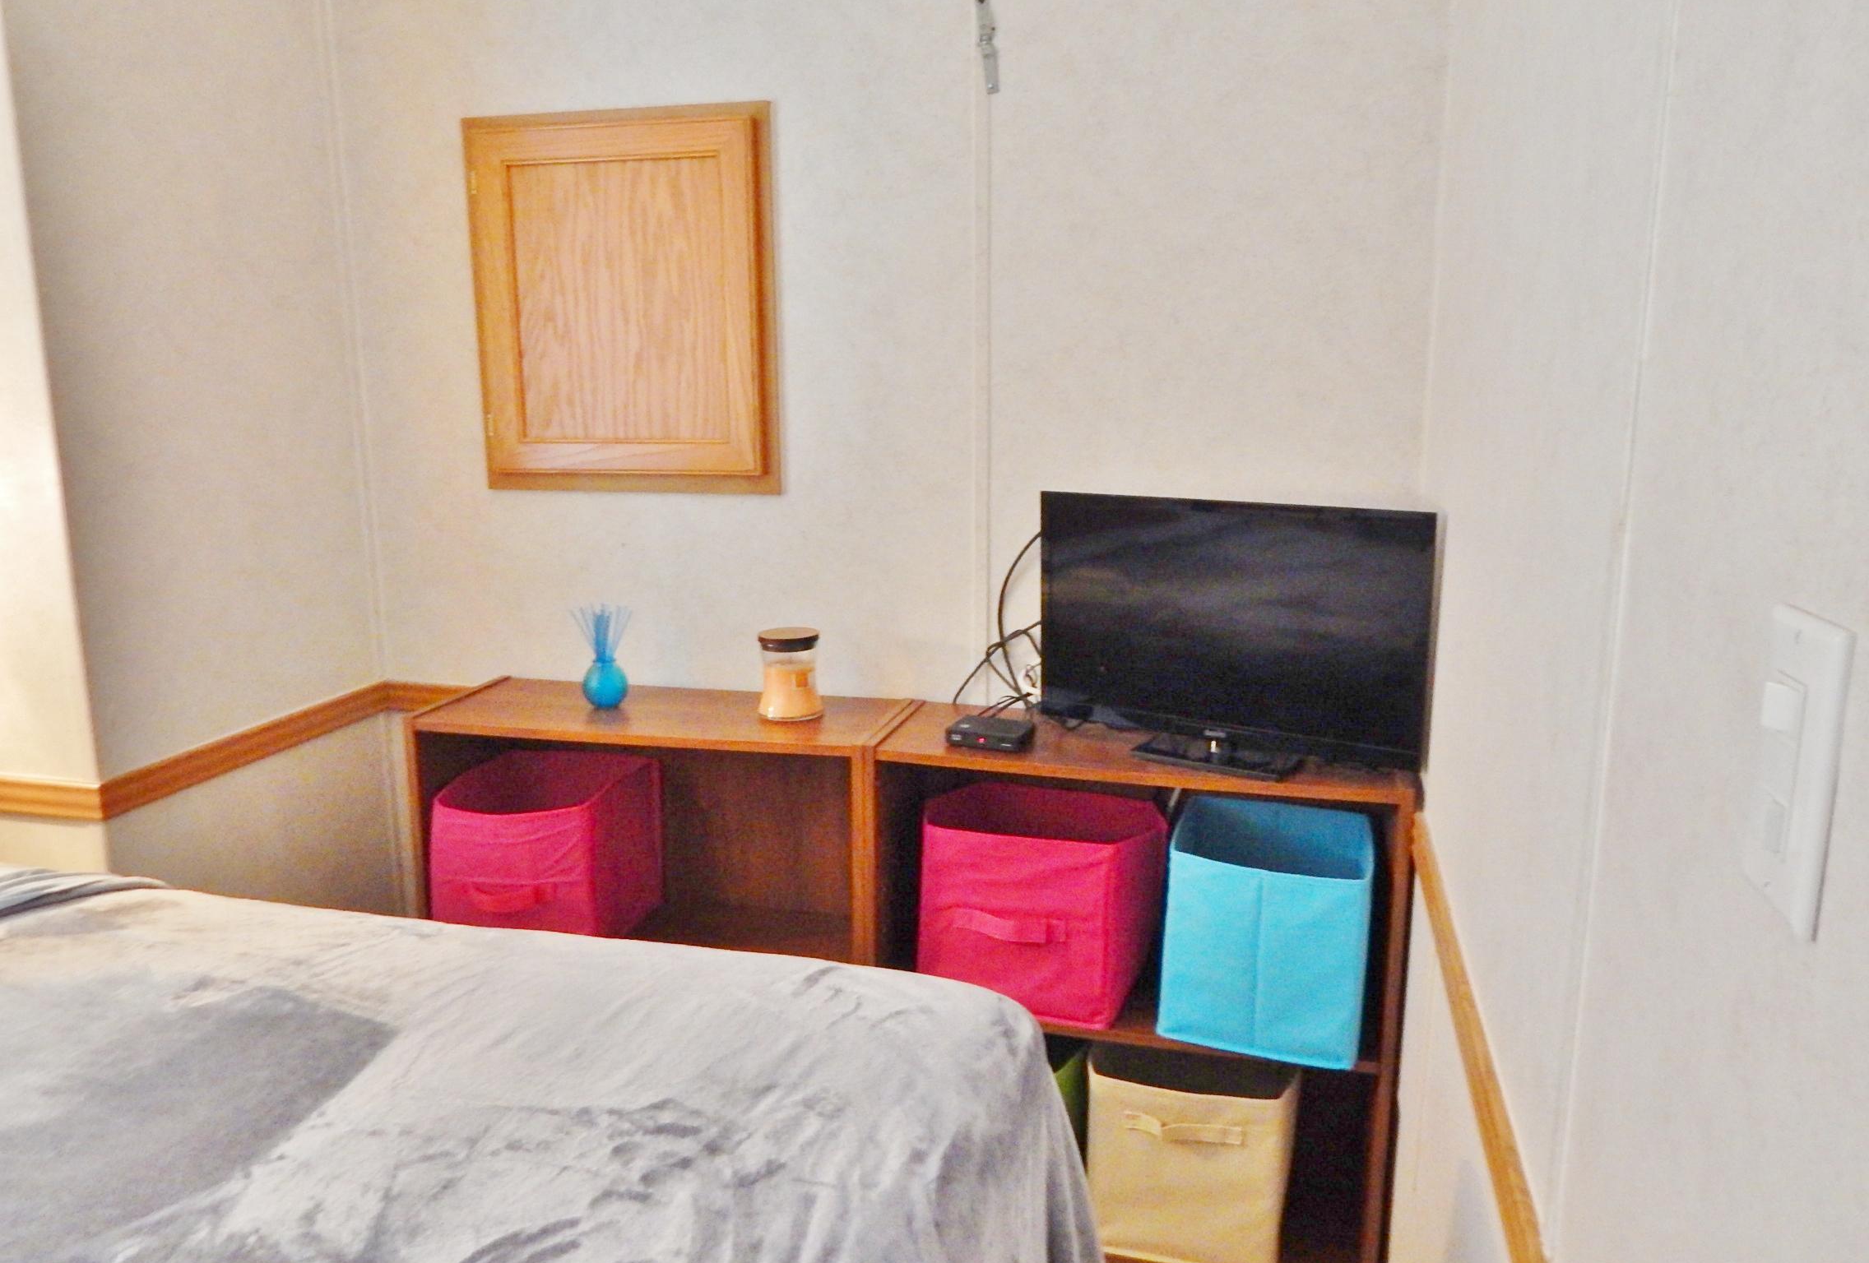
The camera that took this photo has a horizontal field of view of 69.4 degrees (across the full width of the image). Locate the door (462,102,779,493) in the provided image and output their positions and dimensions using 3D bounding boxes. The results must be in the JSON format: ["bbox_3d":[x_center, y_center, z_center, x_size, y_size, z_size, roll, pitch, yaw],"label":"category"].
[{"bbox_3d":[-0.516,-0.532,2.211,0.542,0.609,0.036,3,12,14],"label":"door"}]

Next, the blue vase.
[{"bbox_3d":[-0.538,0.083,2.196,0.074,0.076,0.074,3,12,14],"label":"blue vase"}]

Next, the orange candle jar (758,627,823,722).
[{"bbox_3d":[-0.228,0.067,2.126,0.103,0.131,0.103,0,12,0],"label":"orange candle jar"}]

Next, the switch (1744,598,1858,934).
[{"bbox_3d":[0.326,0.051,0.516,0.012,0.115,0.071,3,12,14],"label":"switch"}]

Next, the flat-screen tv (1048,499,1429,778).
[{"bbox_3d":[0.394,0.001,1.860,0.557,0.360,0.130,7,14,32],"label":"flat-screen tv"}]

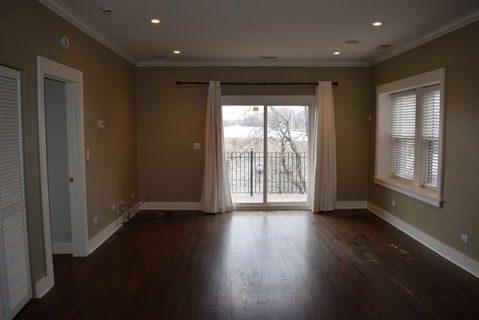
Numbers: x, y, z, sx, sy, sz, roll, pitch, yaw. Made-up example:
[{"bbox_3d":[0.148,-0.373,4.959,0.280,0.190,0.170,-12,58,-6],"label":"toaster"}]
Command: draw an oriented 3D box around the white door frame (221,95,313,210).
[{"bbox_3d":[0.491,-0.122,6.795,1.960,2.152,0.140,0,5,-1],"label":"white door frame"}]

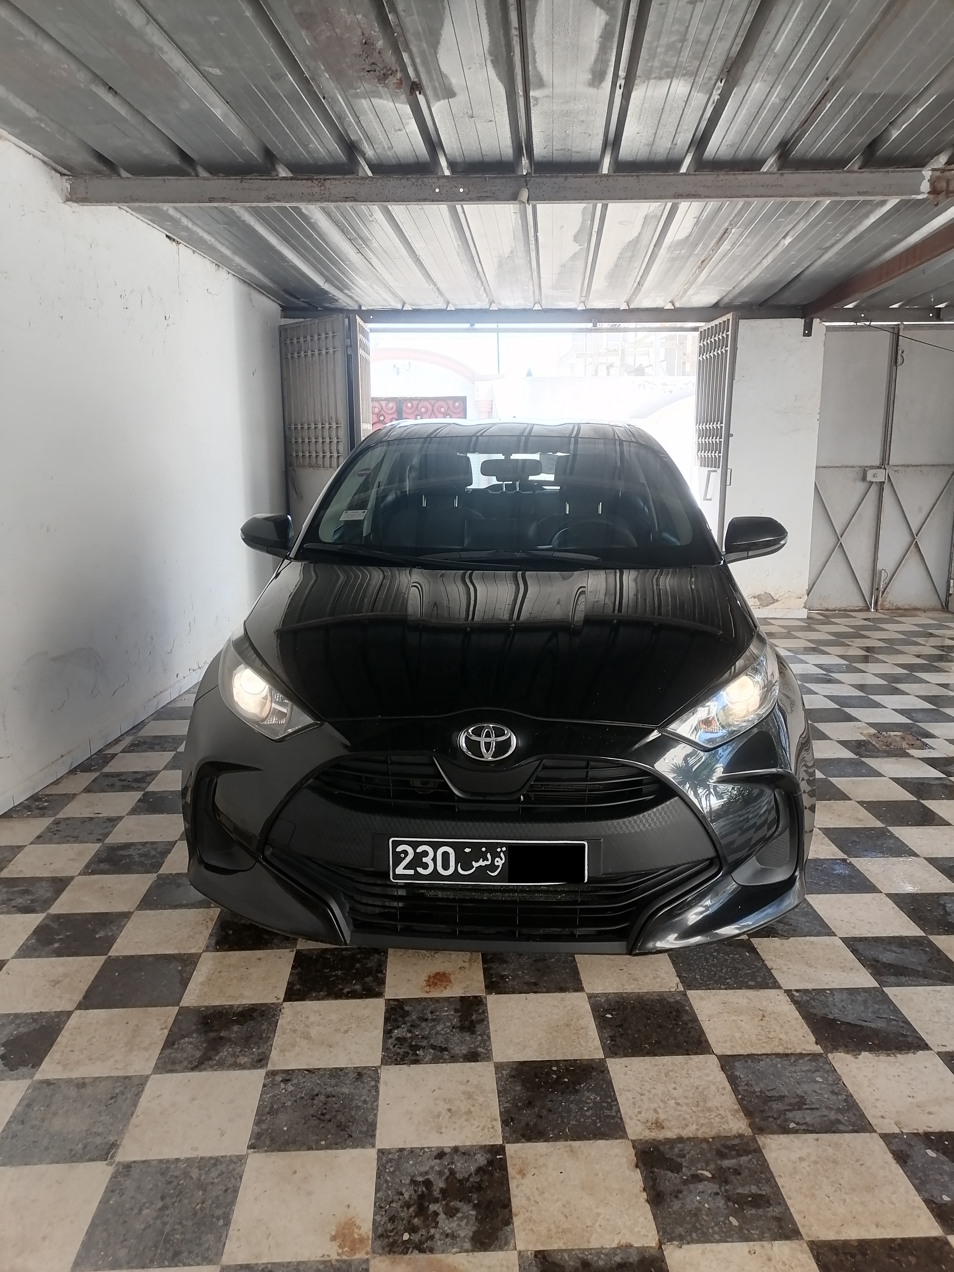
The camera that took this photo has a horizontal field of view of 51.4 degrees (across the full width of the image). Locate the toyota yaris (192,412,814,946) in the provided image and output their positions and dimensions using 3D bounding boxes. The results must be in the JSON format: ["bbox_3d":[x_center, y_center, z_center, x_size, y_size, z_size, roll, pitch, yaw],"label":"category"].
[{"bbox_3d":[0.157,-0.190,4.140,1.800,1.490,3.940,1,12,4],"label":"toyota yaris"}]

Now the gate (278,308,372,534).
[{"bbox_3d":[-1.090,-1.100,6.950,0.670,2.100,0.820,0,12,-3],"label":"gate"}]

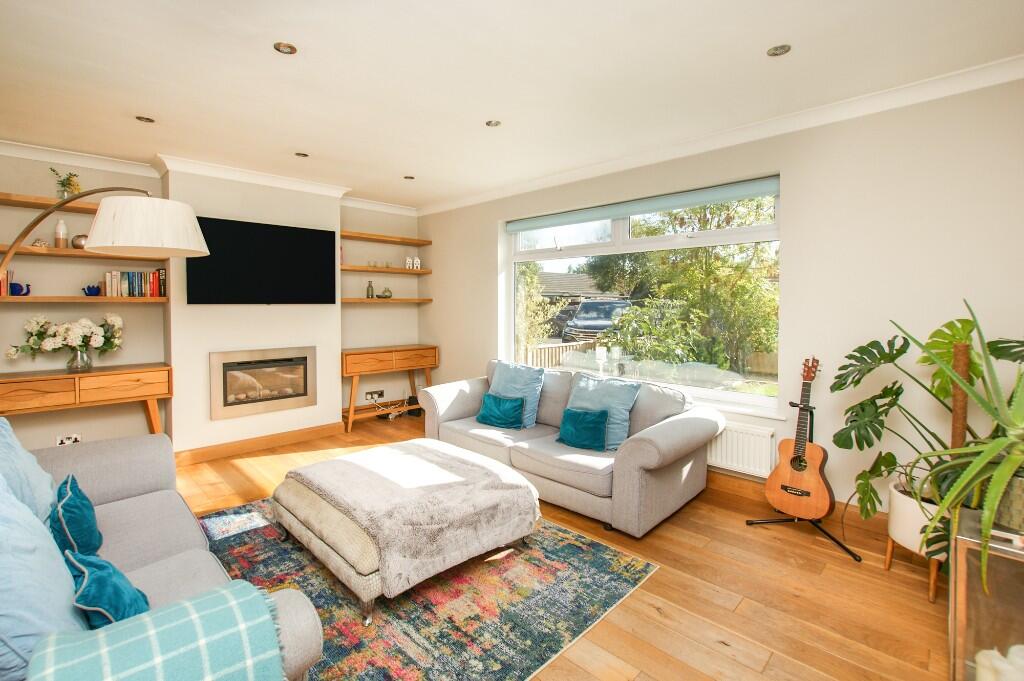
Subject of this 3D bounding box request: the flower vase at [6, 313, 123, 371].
[{"bbox_3d":[-3.515,0.024,3.383,0.642,0.479,0.304,-3,5,-44],"label":"flower vase"}]

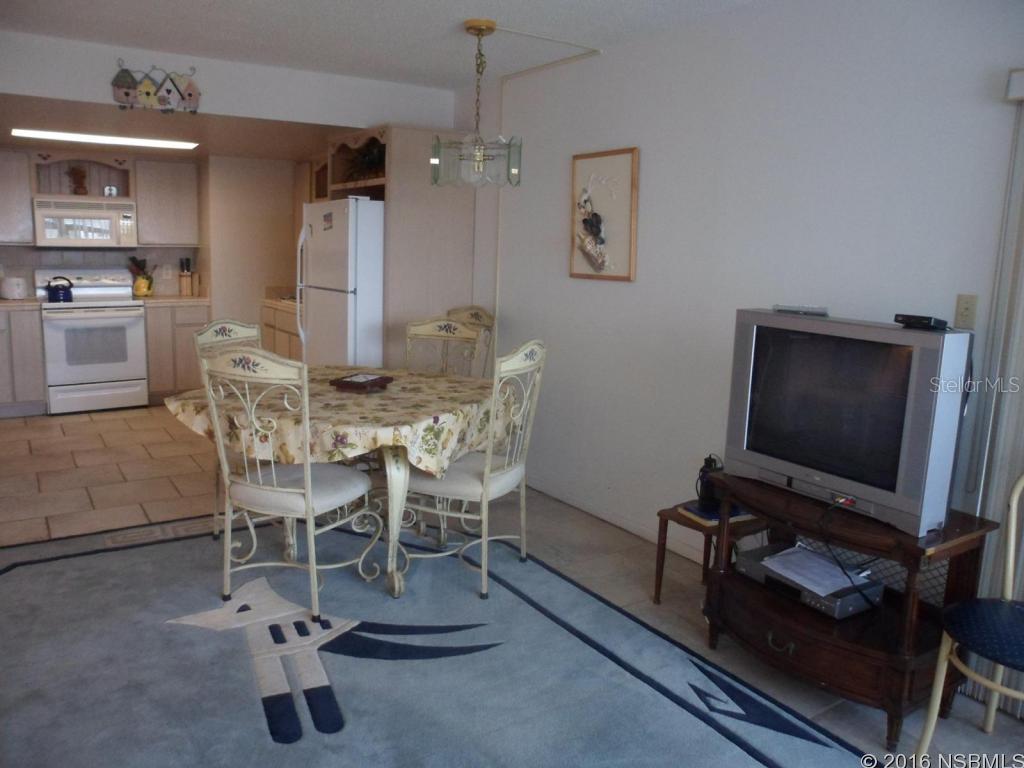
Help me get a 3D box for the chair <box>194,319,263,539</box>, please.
[{"bbox_3d":[-1.202,0.227,3.866,0.505,1.070,0.485,6,11,22],"label":"chair"}]

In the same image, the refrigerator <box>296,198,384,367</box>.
[{"bbox_3d":[-0.944,-0.359,5.343,0.810,1.725,0.800,-5,12,-33],"label":"refrigerator"}]

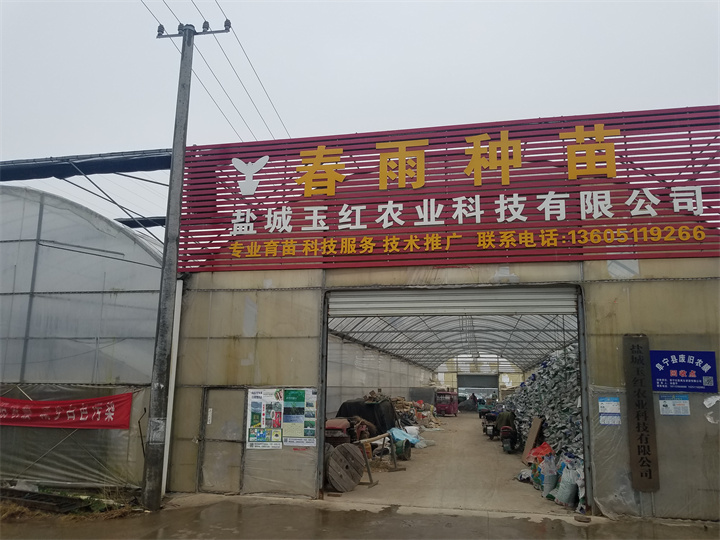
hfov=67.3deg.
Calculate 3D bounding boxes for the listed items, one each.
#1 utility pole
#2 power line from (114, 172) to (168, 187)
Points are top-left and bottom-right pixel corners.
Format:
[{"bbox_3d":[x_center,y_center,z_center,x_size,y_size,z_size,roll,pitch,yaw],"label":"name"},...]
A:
[{"bbox_3d":[-2.658,-0.407,7.928,1.246,7.327,0.250,-2,-13,8],"label":"utility pole"},{"bbox_3d":[-4.037,-1.671,9.969,1.297,0.030,0.030,15,-8,15],"label":"power line"}]

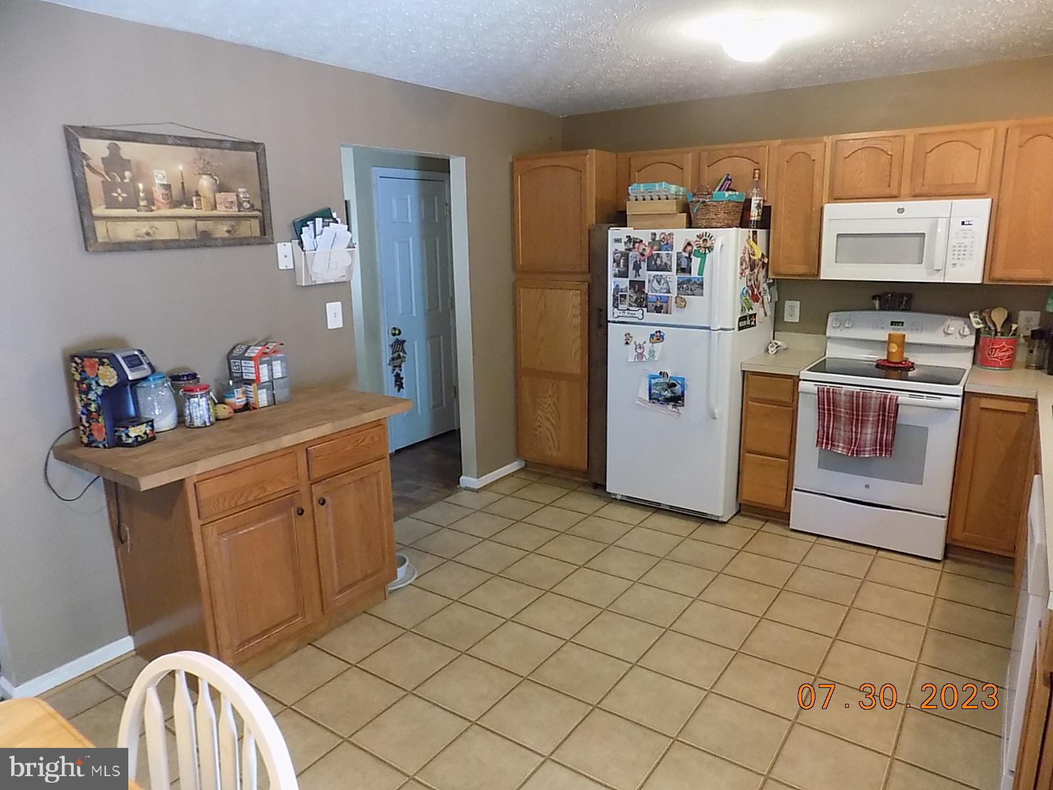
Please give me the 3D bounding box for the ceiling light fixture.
[{"bbox_3d":[0.934,-1.454,2.905,0.241,0.130,0.241,7,15,35],"label":"ceiling light fixture"}]

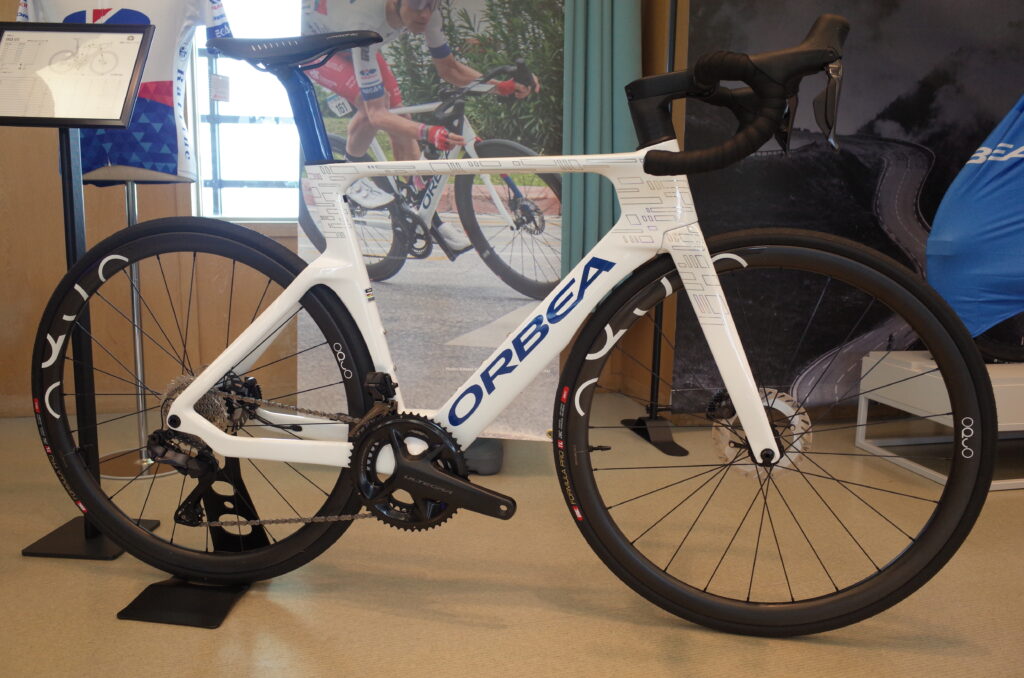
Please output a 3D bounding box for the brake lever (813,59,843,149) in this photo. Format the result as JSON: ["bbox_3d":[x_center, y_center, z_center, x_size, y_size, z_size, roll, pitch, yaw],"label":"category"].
[{"bbox_3d":[0.388,-0.289,0.980,0.037,0.109,0.032,2,11,10],"label":"brake lever"}]

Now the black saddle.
[{"bbox_3d":[-0.338,-0.462,1.280,0.278,0.062,0.142,2,11,10],"label":"black saddle"}]

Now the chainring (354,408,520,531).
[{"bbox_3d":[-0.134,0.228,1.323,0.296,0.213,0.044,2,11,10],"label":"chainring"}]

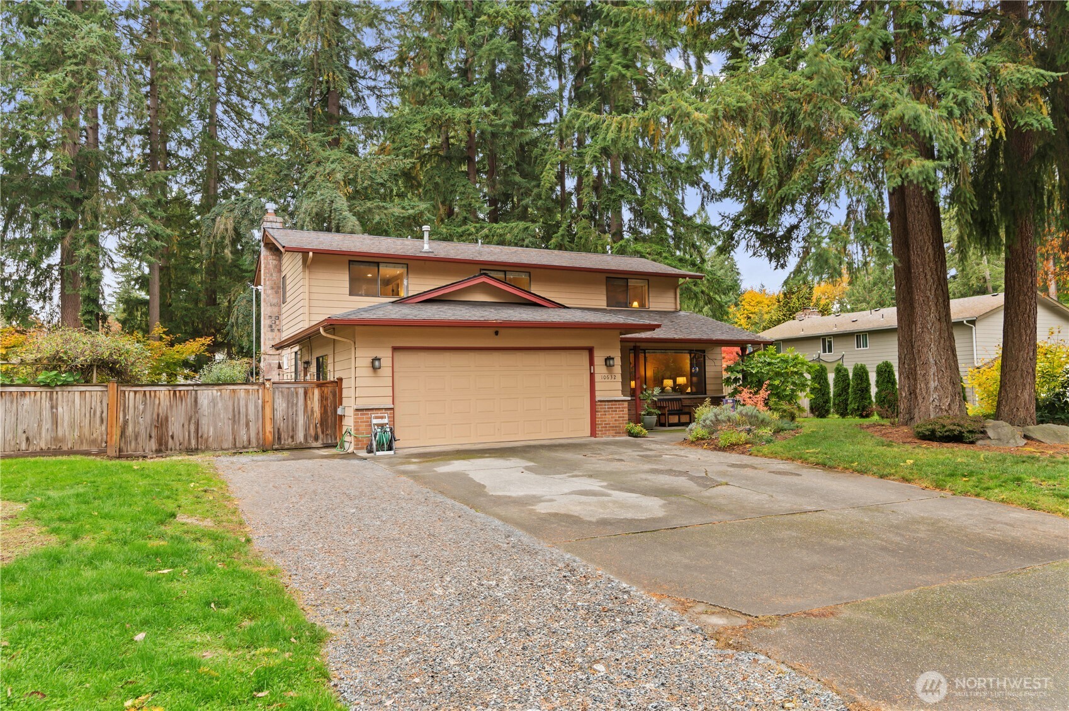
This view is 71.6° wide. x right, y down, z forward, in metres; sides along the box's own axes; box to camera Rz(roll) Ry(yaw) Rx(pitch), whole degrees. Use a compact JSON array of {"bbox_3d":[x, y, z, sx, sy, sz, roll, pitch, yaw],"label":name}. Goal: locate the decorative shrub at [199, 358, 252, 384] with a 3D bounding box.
[{"bbox_3d":[-8.738,1.211,21.000,1.500,2.250,1.500,0,-3,-26],"label":"decorative shrub"}]

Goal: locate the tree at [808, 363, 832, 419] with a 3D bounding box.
[{"bbox_3d":[10.245,1.287,26.600,0.720,1.980,0.720,-2,-3,21],"label":"tree"}]

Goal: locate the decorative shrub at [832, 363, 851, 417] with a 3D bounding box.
[{"bbox_3d":[11.023,1.272,26.600,0.640,1.960,0.640,-2,-3,22],"label":"decorative shrub"}]

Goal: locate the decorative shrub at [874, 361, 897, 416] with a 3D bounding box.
[{"bbox_3d":[12.611,1.201,26.600,0.860,2.000,0.860,0,-3,-26],"label":"decorative shrub"}]

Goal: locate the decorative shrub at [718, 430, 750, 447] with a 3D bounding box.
[{"bbox_3d":[4.010,1.670,14.900,0.580,0.340,0.520,-2,-3,15],"label":"decorative shrub"}]

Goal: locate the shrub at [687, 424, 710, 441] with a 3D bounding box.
[{"bbox_3d":[3.629,1.726,16.400,0.500,0.330,0.460,-2,-3,12],"label":"shrub"}]

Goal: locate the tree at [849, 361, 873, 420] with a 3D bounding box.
[{"bbox_3d":[11.904,1.255,27.000,0.860,1.960,0.860,0,-3,-26],"label":"tree"}]

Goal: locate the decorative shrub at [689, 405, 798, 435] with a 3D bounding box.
[{"bbox_3d":[4.938,1.500,17.400,2.100,0.690,1.300,0,-3,-26],"label":"decorative shrub"}]

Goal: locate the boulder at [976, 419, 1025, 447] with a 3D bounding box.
[{"bbox_3d":[9.049,1.513,14.400,0.820,0.490,0.700,-3,-3,32],"label":"boulder"}]

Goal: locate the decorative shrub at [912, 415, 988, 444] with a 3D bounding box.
[{"bbox_3d":[9.132,1.575,16.300,1.500,0.620,1.350,0,-3,-26],"label":"decorative shrub"}]

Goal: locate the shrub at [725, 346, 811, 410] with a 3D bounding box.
[{"bbox_3d":[7.339,0.902,23.400,2.500,2.350,2.400,0,-3,-26],"label":"shrub"}]

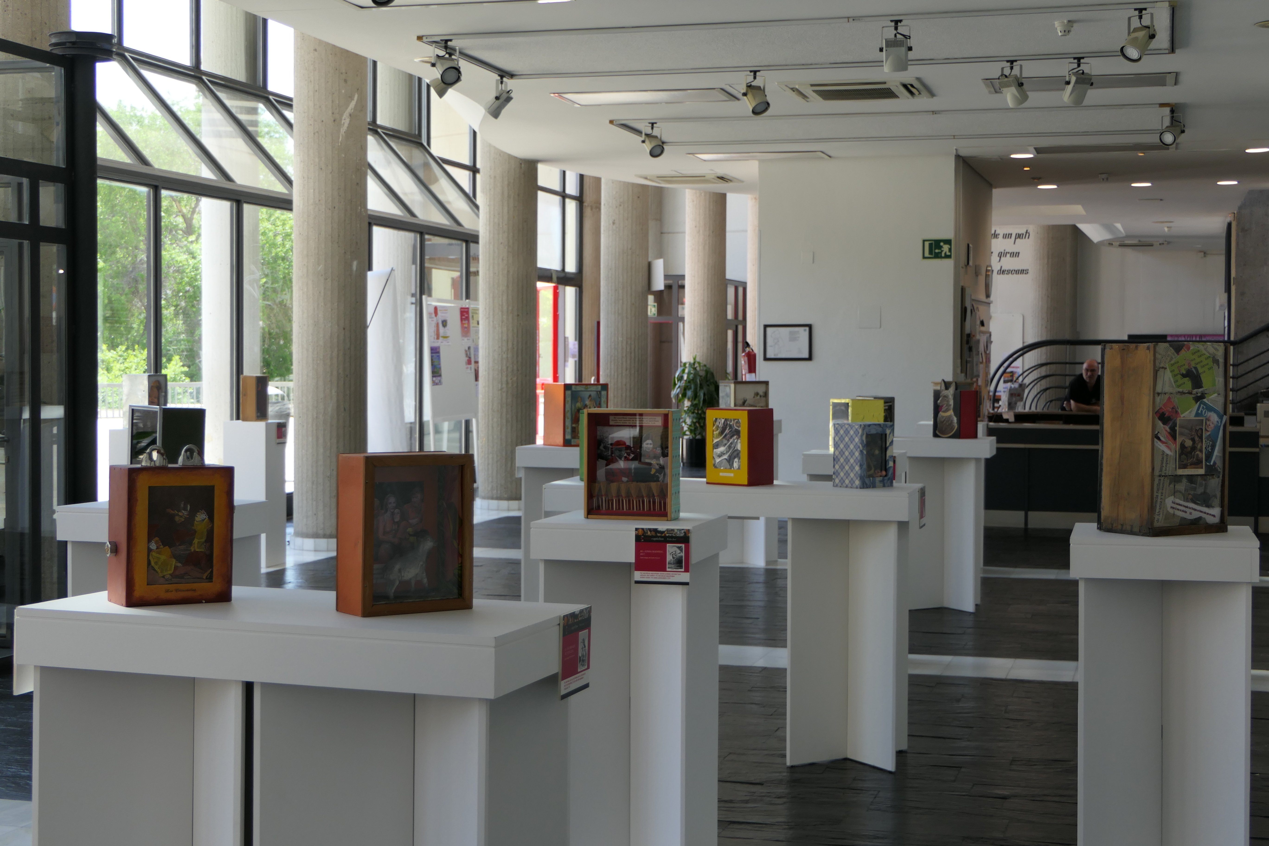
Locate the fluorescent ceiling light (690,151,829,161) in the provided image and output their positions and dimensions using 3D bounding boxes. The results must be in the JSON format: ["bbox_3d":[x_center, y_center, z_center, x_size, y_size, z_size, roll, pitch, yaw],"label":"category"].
[{"bbox_3d":[1.193,-2.531,16.942,1.240,0.050,0.600,1,2,16],"label":"fluorescent ceiling light"}]

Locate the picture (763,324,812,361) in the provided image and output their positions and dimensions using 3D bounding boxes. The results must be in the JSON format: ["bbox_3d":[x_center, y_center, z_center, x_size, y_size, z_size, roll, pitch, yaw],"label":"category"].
[{"bbox_3d":[1.475,-0.771,17.295,0.447,0.350,0.030,1,2,15],"label":"picture"}]

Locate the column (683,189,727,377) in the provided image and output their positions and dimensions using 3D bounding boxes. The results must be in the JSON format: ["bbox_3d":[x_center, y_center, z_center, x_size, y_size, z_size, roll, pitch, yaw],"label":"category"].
[{"bbox_3d":[1.026,-1.472,25.864,0.600,4.200,0.600,1,2,15],"label":"column"}]

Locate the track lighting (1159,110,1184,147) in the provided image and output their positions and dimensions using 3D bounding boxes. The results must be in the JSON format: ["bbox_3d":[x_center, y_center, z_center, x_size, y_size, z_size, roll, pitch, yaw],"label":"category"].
[{"bbox_3d":[3.987,-2.180,13.327,0.200,0.277,0.160,-1,3,-42],"label":"track lighting"}]

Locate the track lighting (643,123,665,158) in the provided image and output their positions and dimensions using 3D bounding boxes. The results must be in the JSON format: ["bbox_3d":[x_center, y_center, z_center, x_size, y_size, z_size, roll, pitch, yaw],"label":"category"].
[{"bbox_3d":[0.153,-2.272,14.446,0.160,0.282,0.200,-1,2,-31],"label":"track lighting"}]

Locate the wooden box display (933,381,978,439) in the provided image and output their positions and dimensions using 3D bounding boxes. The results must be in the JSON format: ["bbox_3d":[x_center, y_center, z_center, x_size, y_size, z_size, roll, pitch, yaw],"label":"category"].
[{"bbox_3d":[1.985,-0.086,11.115,0.155,0.355,0.235,-1,2,-34],"label":"wooden box display"}]

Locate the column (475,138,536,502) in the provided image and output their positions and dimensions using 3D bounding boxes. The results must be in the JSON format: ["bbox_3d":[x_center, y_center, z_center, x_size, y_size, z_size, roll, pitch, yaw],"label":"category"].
[{"bbox_3d":[-1.237,-0.958,17.611,0.565,3.510,0.565,0,2,0],"label":"column"}]

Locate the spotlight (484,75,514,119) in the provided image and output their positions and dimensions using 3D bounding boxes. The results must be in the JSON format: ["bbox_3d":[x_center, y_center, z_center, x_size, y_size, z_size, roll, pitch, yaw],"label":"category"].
[{"bbox_3d":[-0.925,-2.227,12.287,0.200,0.297,0.160,1,2,23],"label":"spotlight"}]

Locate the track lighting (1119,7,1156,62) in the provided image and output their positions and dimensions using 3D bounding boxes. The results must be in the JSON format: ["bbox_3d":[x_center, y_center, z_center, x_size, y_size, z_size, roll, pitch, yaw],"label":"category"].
[{"bbox_3d":[2.714,-2.083,9.668,0.200,0.292,0.160,-1,2,-31],"label":"track lighting"}]

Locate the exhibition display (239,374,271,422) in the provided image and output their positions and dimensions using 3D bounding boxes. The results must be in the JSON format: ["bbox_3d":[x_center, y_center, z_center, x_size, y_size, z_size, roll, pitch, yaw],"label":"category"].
[{"bbox_3d":[-2.685,-0.180,12.724,0.115,0.332,0.170,1,2,20],"label":"exhibition display"}]

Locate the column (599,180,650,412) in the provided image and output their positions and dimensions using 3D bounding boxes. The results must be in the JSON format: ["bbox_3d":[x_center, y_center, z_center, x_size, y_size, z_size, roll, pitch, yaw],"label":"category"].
[{"bbox_3d":[-0.112,-1.079,21.425,0.565,3.510,0.565,0,2,0],"label":"column"}]

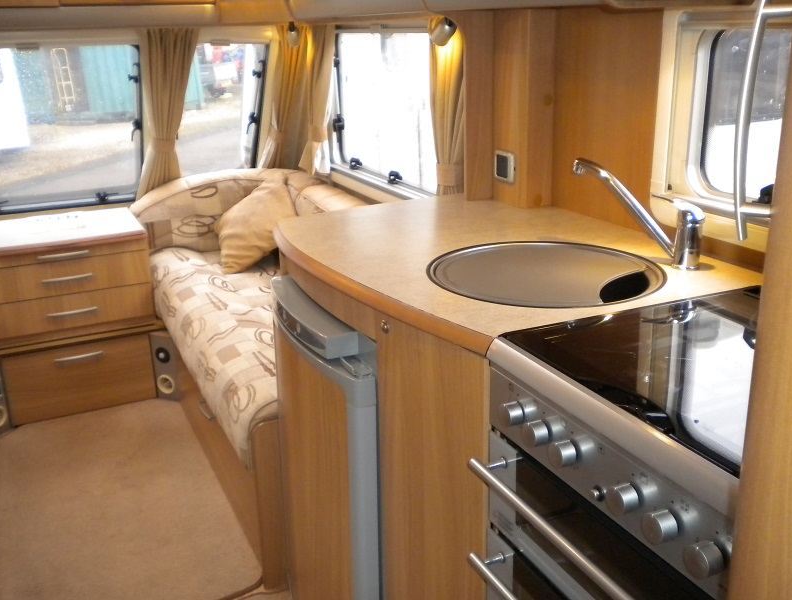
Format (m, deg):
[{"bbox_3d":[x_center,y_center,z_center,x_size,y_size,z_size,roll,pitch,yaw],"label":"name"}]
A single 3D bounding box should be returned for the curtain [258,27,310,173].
[{"bbox_3d":[-0.453,-0.800,3.329,0.180,0.680,0.120,-9,44,-23],"label":"curtain"}]

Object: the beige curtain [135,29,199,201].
[{"bbox_3d":[-0.902,-0.720,3.174,0.210,0.740,0.120,-9,44,-23],"label":"beige curtain"}]

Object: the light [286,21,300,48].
[{"bbox_3d":[-0.380,-0.989,3.012,0.050,0.100,0.060,1,18,5],"label":"light"}]

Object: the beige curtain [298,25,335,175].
[{"bbox_3d":[-0.324,-0.788,3.235,0.110,0.590,0.230,-9,19,-23],"label":"beige curtain"}]

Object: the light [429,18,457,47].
[{"bbox_3d":[0.120,-0.689,2.083,0.050,0.078,0.075,-3,18,-6],"label":"light"}]

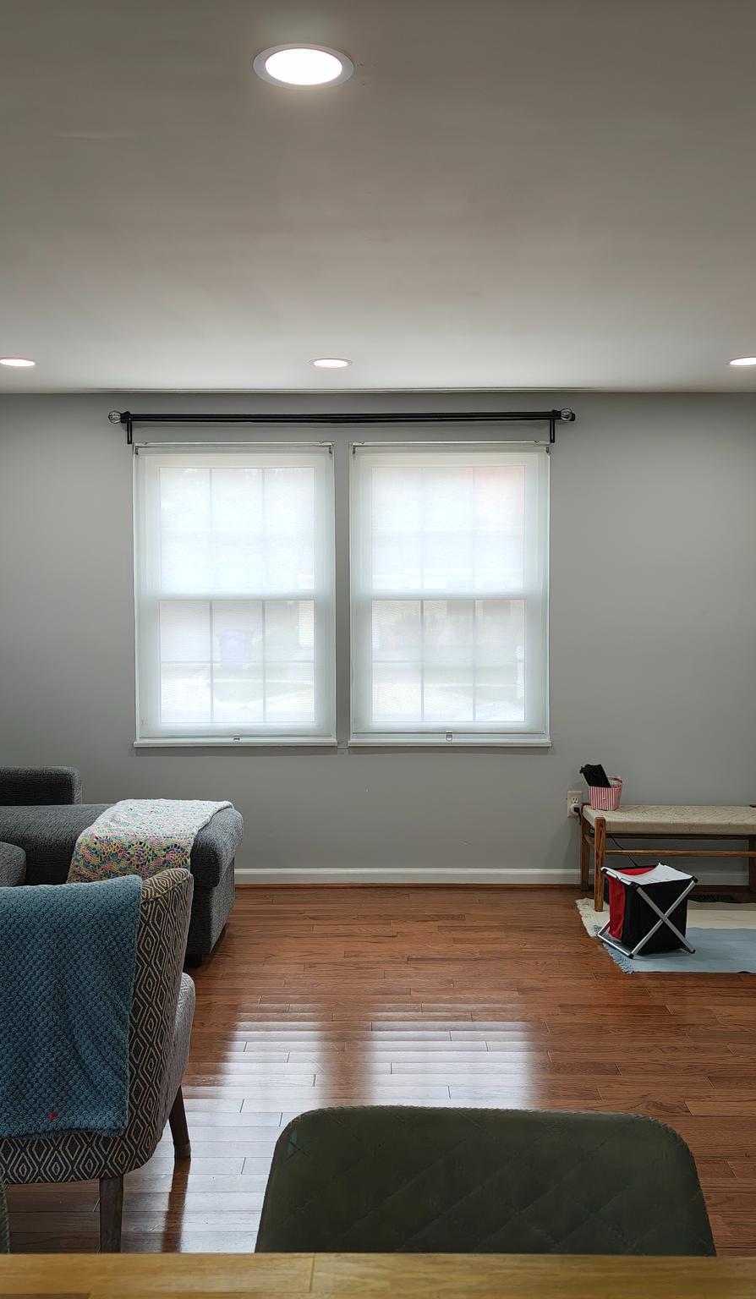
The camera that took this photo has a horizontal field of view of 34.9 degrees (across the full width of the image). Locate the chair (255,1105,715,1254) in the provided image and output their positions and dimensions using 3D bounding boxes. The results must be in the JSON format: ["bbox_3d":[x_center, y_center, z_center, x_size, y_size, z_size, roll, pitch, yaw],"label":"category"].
[{"bbox_3d":[0.100,0.933,1.072,0.500,0.840,0.570,0,3,3],"label":"chair"}]

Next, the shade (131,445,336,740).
[{"bbox_3d":[-0.652,-0.249,5.460,0.918,1.360,0.100,0,3,0],"label":"shade"}]

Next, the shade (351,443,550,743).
[{"bbox_3d":[0.330,-0.251,5.474,0.901,1.356,0.060,0,3,0],"label":"shade"}]

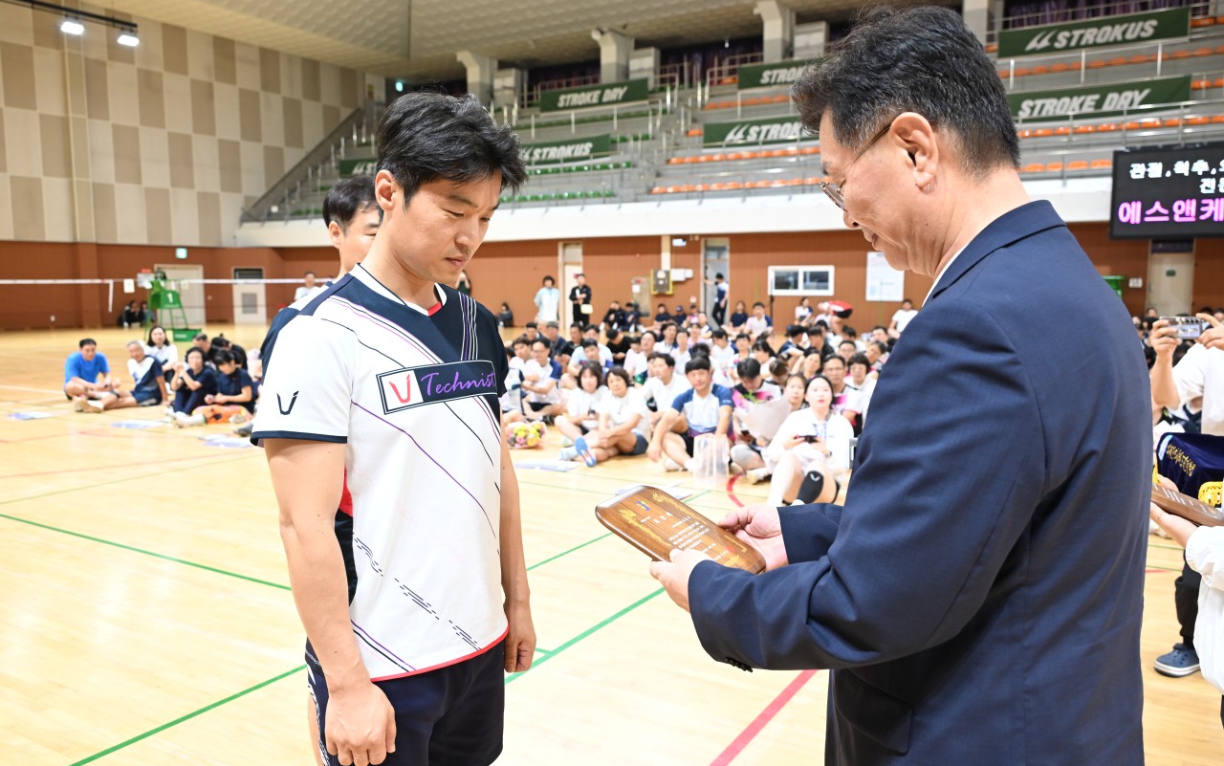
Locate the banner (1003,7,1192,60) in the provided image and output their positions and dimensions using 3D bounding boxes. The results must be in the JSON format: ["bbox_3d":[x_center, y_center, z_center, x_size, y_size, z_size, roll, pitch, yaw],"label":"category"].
[{"bbox_3d":[12.203,-8.915,24.322,4.378,0.700,0.050,4,7,32],"label":"banner"}]

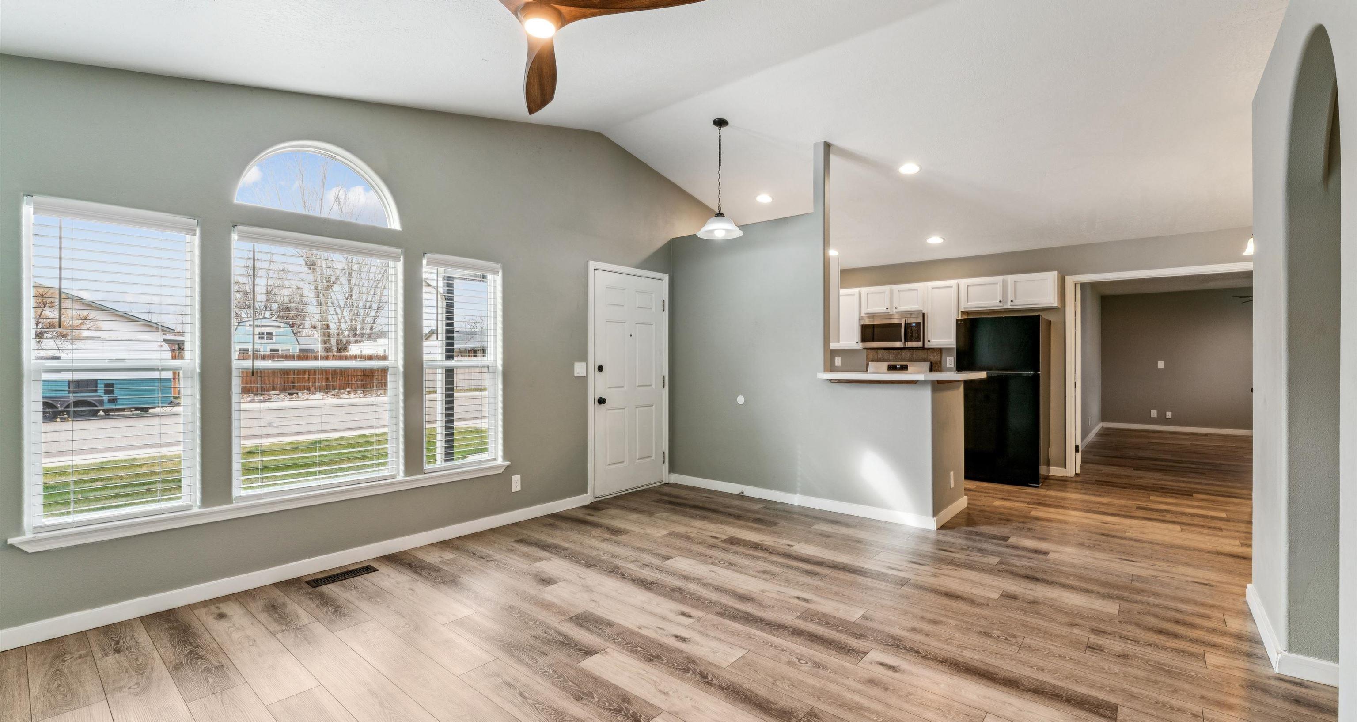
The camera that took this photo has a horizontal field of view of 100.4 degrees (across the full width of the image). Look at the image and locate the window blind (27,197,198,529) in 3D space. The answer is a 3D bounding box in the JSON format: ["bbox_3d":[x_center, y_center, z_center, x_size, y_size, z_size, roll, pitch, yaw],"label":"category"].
[{"bbox_3d":[-2.719,0.020,2.742,0.105,1.496,0.594,0,0,40],"label":"window blind"}]

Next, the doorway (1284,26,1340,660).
[{"bbox_3d":[2.143,0.079,1.859,0.116,2.317,0.928,0,0,40],"label":"doorway"}]

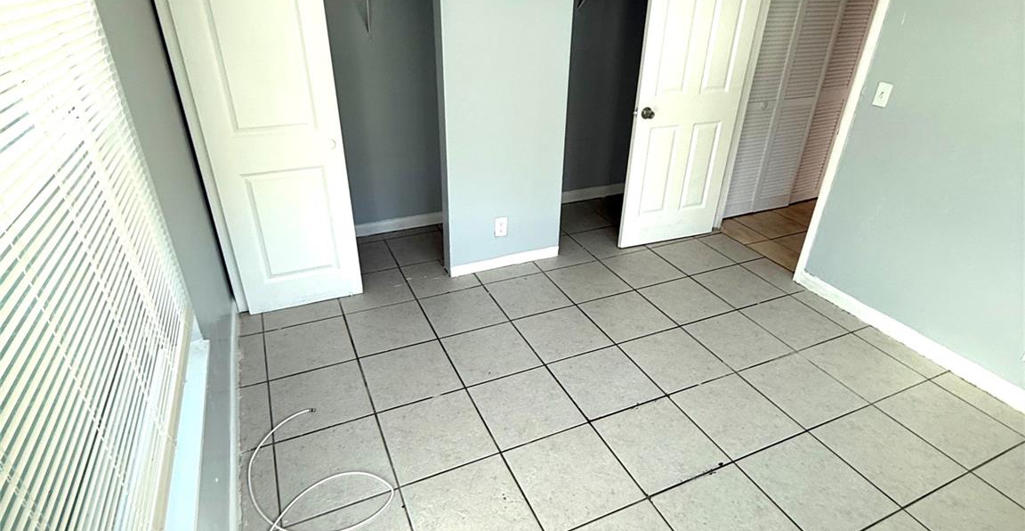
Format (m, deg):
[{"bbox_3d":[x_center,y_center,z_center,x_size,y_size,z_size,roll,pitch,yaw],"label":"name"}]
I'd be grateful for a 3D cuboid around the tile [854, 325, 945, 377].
[{"bbox_3d":[1.970,0.440,2.825,0.156,0.010,0.415,-12,31,-21],"label":"tile"}]

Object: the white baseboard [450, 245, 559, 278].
[{"bbox_3d":[-0.035,-0.031,3.546,0.758,0.068,0.015,-12,31,-21],"label":"white baseboard"}]

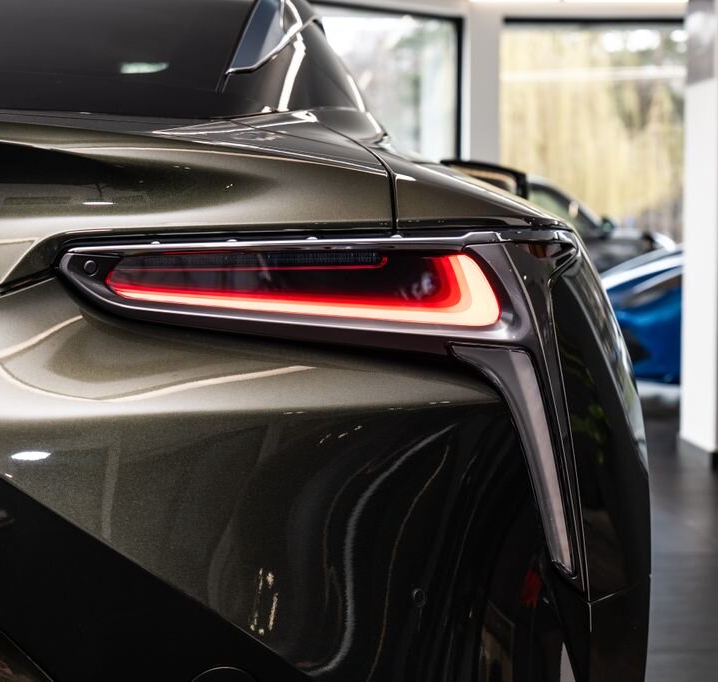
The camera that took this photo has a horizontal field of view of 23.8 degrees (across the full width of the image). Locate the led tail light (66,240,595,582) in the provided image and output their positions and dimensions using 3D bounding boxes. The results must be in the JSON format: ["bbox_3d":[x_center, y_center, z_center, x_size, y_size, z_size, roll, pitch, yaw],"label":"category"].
[{"bbox_3d":[-0.014,0.071,1.546,0.495,0.335,0.210,-1,3,-10],"label":"led tail light"}]

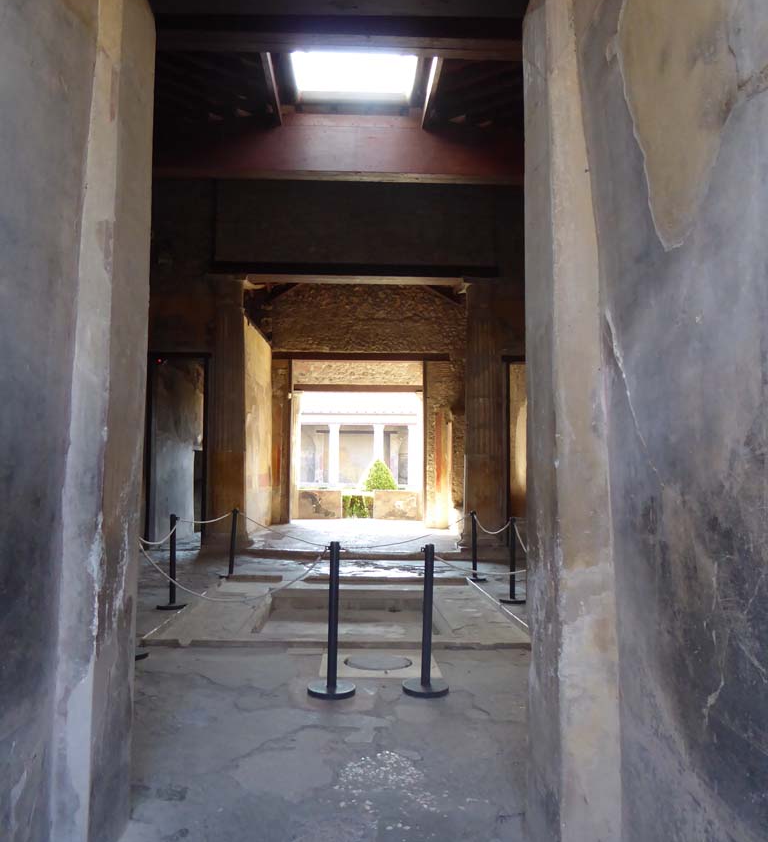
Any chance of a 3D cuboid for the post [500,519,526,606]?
[{"bbox_3d":[1.551,1.671,8.530,0.315,0.985,0.315,1,-5,-2],"label":"post"}]

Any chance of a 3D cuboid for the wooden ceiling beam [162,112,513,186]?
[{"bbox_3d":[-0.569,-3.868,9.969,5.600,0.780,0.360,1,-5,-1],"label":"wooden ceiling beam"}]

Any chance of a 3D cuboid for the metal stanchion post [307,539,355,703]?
[{"bbox_3d":[-0.334,1.308,4.746,0.315,0.985,0.315,1,-5,-2],"label":"metal stanchion post"}]

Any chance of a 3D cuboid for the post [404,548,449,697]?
[{"bbox_3d":[0.294,1.342,4.858,0.315,0.985,0.315,1,-5,-2],"label":"post"}]

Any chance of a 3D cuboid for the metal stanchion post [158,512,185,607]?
[{"bbox_3d":[-2.272,1.520,7.695,0.315,0.985,0.315,1,-5,-2],"label":"metal stanchion post"}]

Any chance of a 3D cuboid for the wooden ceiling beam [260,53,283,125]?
[{"bbox_3d":[-1.404,-4.276,8.512,0.120,0.220,2.600,1,-5,-2],"label":"wooden ceiling beam"}]

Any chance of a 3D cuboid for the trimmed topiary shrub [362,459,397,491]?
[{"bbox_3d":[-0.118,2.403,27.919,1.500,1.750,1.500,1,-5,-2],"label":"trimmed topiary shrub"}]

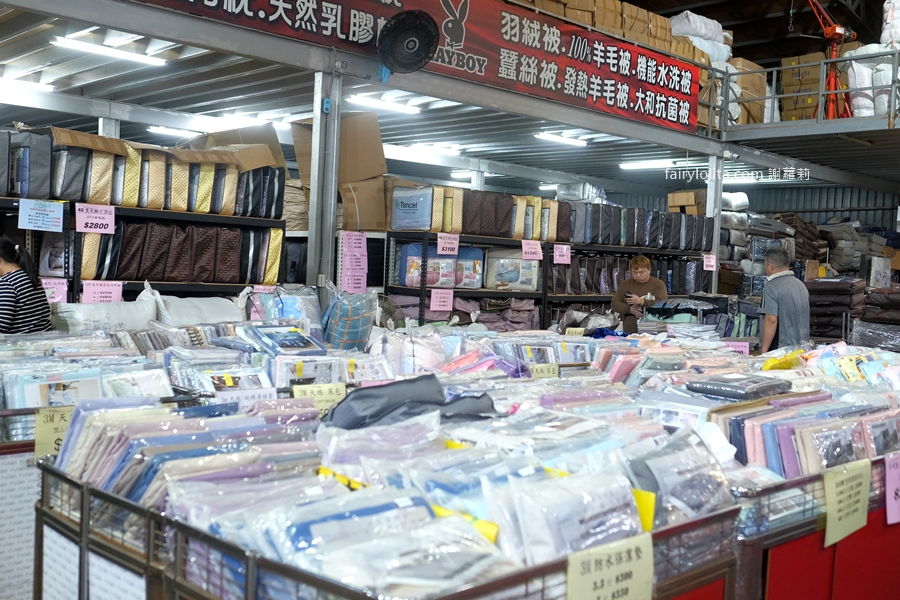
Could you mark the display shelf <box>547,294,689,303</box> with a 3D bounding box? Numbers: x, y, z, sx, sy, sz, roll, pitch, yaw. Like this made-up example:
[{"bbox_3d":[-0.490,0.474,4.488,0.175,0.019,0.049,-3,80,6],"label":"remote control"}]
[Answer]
[{"bbox_3d":[1.985,-0.035,10.813,3.000,0.080,0.560,0,3,-42],"label":"display shelf"}]

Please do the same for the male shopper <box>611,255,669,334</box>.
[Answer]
[{"bbox_3d":[1.724,0.347,8.133,0.520,1.520,0.420,3,3,12],"label":"male shopper"}]

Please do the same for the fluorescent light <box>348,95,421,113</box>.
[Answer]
[{"bbox_3d":[-0.821,-2.407,10.800,1.180,0.080,0.120,0,3,-42],"label":"fluorescent light"}]

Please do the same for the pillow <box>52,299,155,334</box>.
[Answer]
[{"bbox_3d":[-2.284,0.141,5.750,0.630,0.280,0.360,0,3,-42],"label":"pillow"}]

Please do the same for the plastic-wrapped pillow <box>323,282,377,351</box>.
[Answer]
[{"bbox_3d":[-0.655,0.127,5.700,0.340,0.430,0.240,2,3,-12],"label":"plastic-wrapped pillow"}]

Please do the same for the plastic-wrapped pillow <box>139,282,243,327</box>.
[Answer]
[{"bbox_3d":[-1.824,0.102,6.150,0.630,0.280,0.360,0,3,-42],"label":"plastic-wrapped pillow"}]

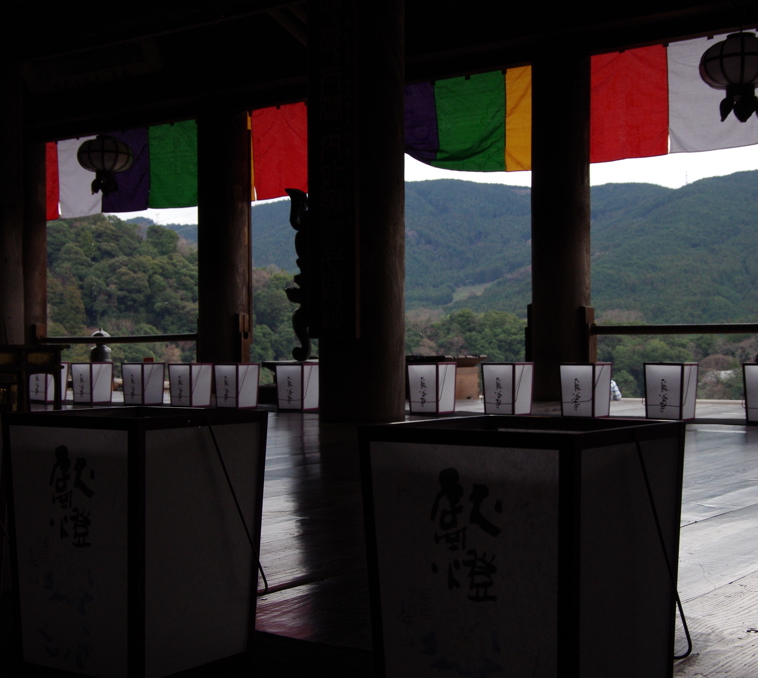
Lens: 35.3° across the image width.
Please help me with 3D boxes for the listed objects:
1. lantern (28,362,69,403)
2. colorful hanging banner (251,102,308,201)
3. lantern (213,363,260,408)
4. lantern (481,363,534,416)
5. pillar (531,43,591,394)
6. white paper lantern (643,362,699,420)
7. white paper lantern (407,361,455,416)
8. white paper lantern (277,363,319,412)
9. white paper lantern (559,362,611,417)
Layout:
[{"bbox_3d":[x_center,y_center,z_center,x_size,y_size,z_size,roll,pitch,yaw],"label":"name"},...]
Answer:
[{"bbox_3d":[-3.098,0.410,11.190,0.264,0.355,0.264,-1,-1,37],"label":"lantern"},{"bbox_3d":[-1.047,-1.990,12.688,0.756,0.969,0.057,-1,-1,35],"label":"colorful hanging banner"},{"bbox_3d":[-1.141,0.381,9.610,0.264,0.355,0.264,-1,-1,37],"label":"lantern"},{"bbox_3d":[0.911,0.355,8.382,0.264,0.355,0.264,-1,-1,38],"label":"lantern"},{"bbox_3d":[1.597,-1.048,10.579,0.525,3.195,0.525,0,-1,0],"label":"pillar"},{"bbox_3d":[1.878,0.341,7.656,0.264,0.355,0.264,-1,-1,36],"label":"white paper lantern"},{"bbox_3d":[0.388,0.361,8.645,0.264,0.355,0.264,-1,-1,36],"label":"white paper lantern"},{"bbox_3d":[-0.611,0.373,9.224,0.264,0.355,0.264,-1,-1,35],"label":"white paper lantern"},{"bbox_3d":[1.389,0.347,7.992,0.264,0.355,0.264,-1,-1,37],"label":"white paper lantern"}]

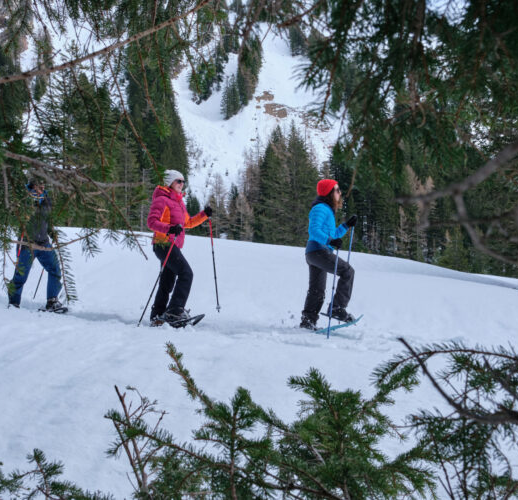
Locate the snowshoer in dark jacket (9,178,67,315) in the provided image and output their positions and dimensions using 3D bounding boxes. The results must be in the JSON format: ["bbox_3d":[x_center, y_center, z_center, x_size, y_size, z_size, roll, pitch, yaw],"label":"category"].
[{"bbox_3d":[-2.907,-0.071,8.400,0.700,1.720,0.540,-1,-2,36],"label":"snowshoer in dark jacket"}]

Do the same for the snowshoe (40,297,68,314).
[{"bbox_3d":[-2.635,0.752,8.300,0.540,0.120,0.210,-1,-2,42],"label":"snowshoe"}]

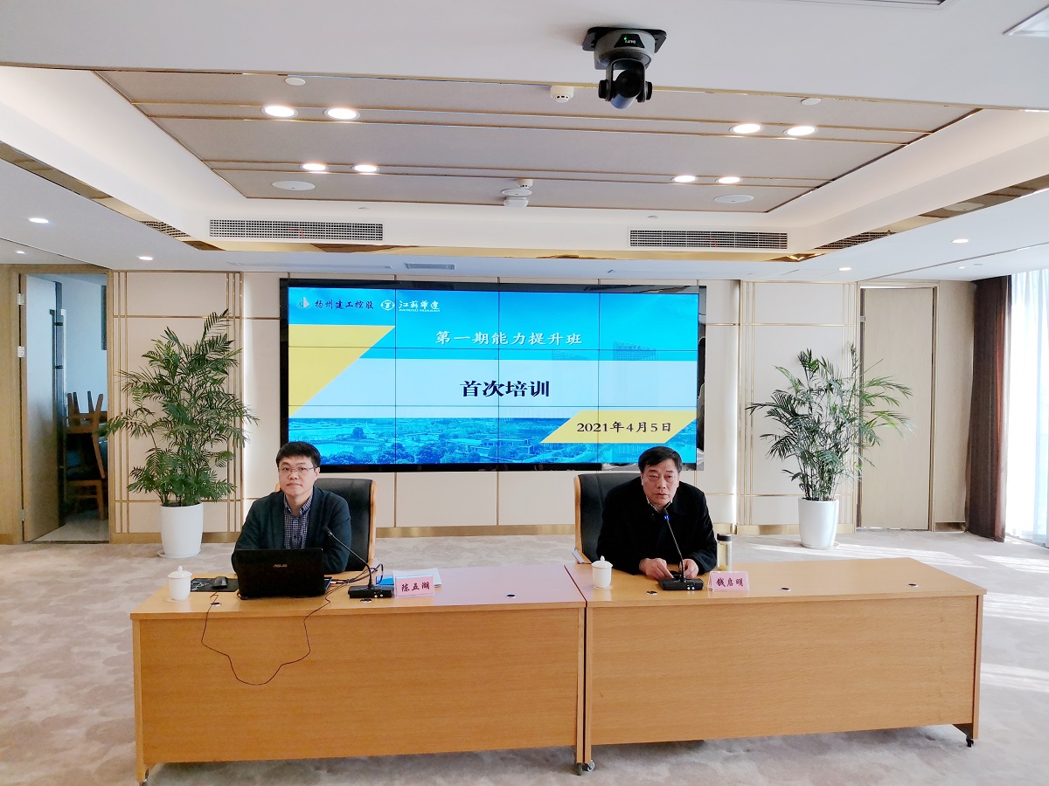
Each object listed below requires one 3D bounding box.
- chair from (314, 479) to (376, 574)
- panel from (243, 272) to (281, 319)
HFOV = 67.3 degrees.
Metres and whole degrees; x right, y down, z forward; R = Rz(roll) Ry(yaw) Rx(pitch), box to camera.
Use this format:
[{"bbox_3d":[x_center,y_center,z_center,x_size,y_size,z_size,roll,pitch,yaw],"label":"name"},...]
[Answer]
[{"bbox_3d":[-1.040,1.006,3.976,0.560,1.085,0.660,0,2,-6],"label":"chair"},{"bbox_3d":[-2.525,-0.939,7.640,0.395,0.430,0.040,0,2,-5],"label":"panel"}]

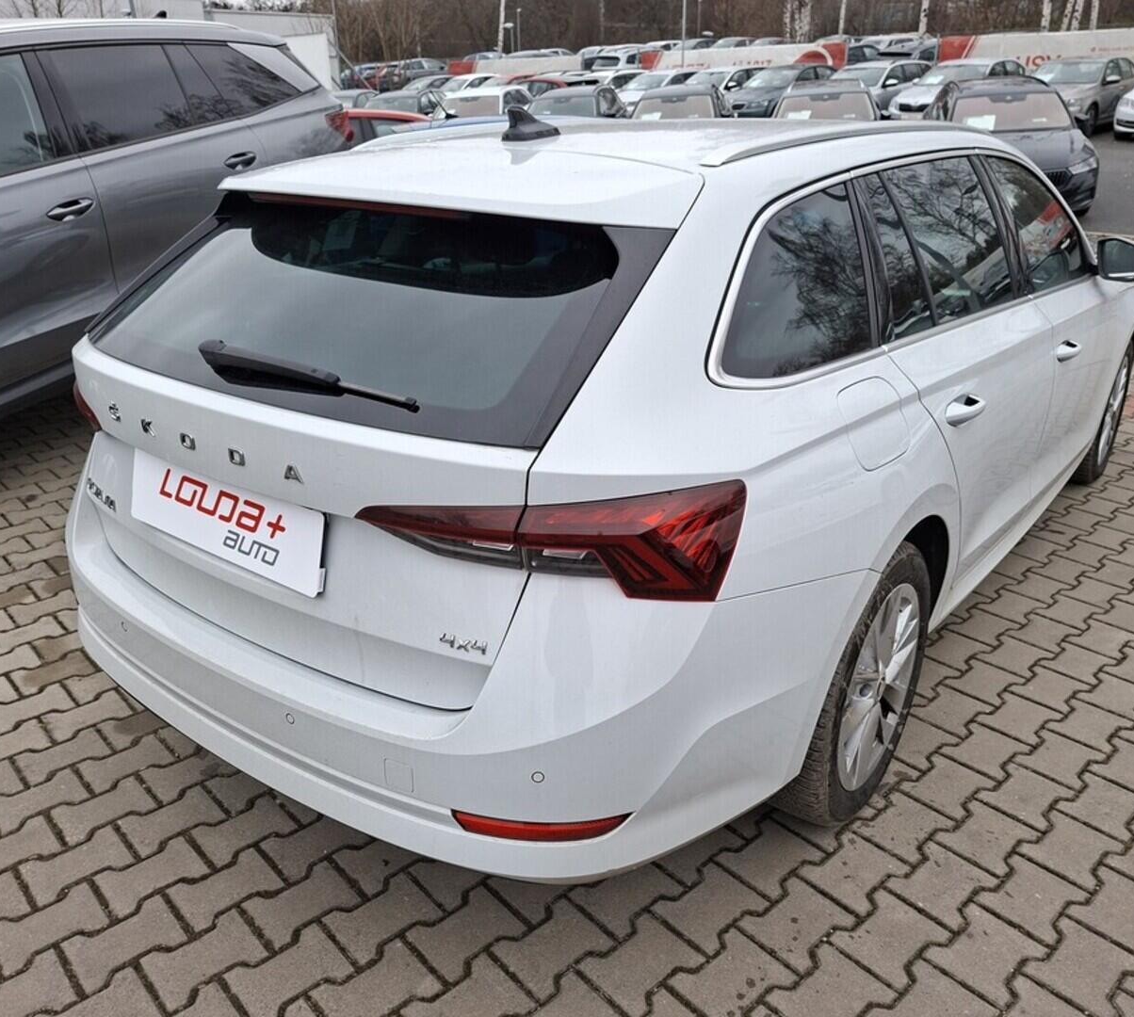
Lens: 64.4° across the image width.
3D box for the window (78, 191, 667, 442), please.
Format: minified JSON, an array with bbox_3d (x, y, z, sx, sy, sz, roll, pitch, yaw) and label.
[{"bbox_3d":[-0.431,-0.366,1.557,1.220,0.100,0.442,17,66,34],"label":"window"}]

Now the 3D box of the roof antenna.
[{"bbox_3d":[-0.072,-0.801,1.880,0.068,0.065,0.170,17,28,34],"label":"roof antenna"}]

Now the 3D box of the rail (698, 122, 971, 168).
[{"bbox_3d":[0.719,-0.824,1.991,0.065,0.080,1.750,17,28,34],"label":"rail"}]

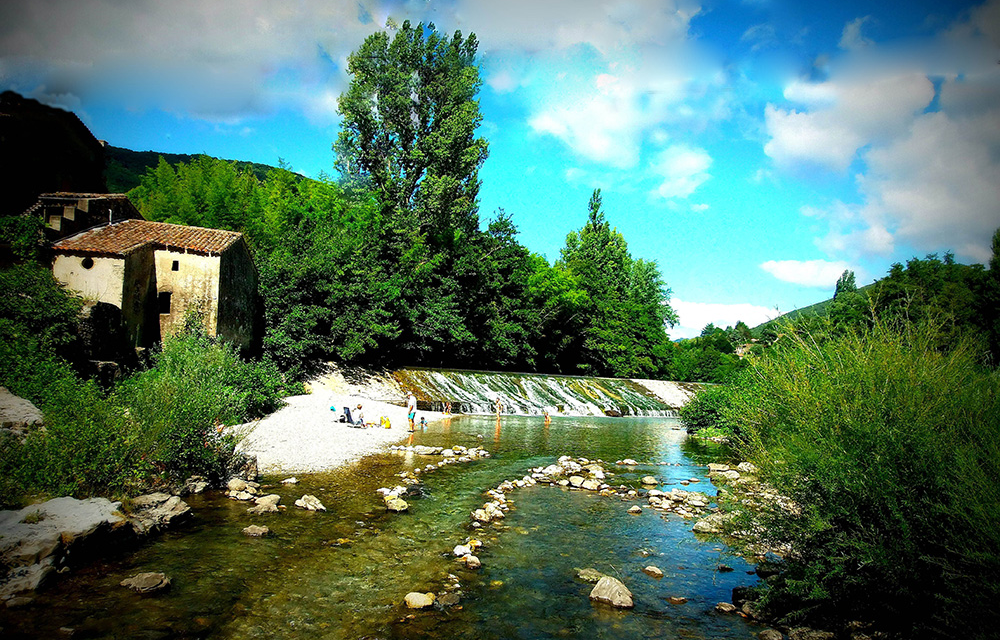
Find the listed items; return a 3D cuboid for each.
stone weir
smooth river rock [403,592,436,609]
[{"bbox_3d":[5.878,5.466,55.750,26.500,2.900,6.200,4,-5,-28],"label":"stone weir"},{"bbox_3d":[-0.829,2.888,7.771,0.280,0.150,0.210,2,-5,0],"label":"smooth river rock"}]

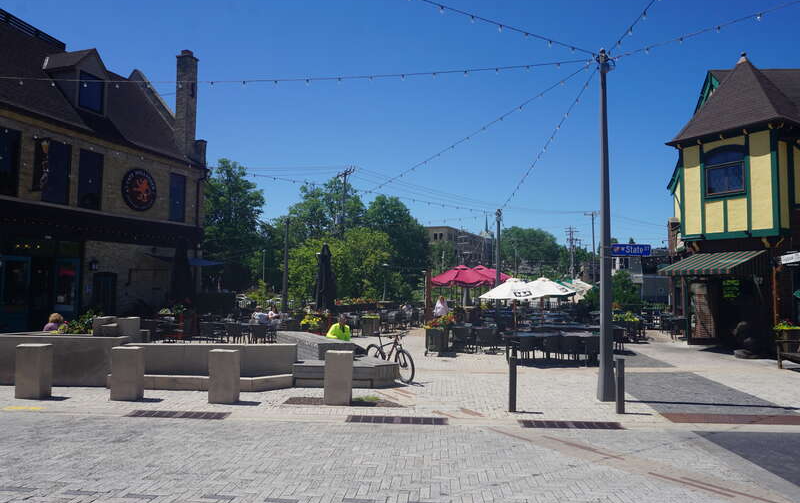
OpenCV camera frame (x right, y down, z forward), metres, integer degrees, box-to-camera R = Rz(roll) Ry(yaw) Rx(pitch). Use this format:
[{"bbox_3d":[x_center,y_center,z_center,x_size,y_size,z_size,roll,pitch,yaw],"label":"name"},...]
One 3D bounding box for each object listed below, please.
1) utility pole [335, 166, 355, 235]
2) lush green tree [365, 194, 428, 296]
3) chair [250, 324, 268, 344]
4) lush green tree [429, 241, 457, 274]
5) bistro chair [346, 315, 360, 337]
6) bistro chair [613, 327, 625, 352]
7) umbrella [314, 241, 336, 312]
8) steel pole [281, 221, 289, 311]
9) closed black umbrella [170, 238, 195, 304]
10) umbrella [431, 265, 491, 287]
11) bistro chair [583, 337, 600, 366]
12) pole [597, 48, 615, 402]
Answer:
[{"bbox_3d":[-4.089,-0.879,40.000,0.450,11.000,2.400,2,-4,-26],"label":"utility pole"},{"bbox_3d":[-0.316,-0.120,48.087,6.200,10.000,6.000,1,-3,0],"label":"lush green tree"},{"bbox_3d":[-4.822,2.854,18.300,0.550,0.810,0.570,1,-4,0],"label":"chair"},{"bbox_3d":[4.670,2.317,60.000,3.600,7.300,3.600,1,-4,0],"label":"lush green tree"},{"bbox_3d":[-1.901,3.066,21.800,0.540,0.840,0.570,2,-3,-17],"label":"bistro chair"},{"bbox_3d":[7.366,2.958,18.100,0.540,0.810,0.560,1,-4,0],"label":"bistro chair"},{"bbox_3d":[-2.655,1.461,19.000,0.740,3.420,0.740,1,-4,0],"label":"umbrella"},{"bbox_3d":[-7.224,0.959,33.495,0.330,5.970,0.330,1,-3,0],"label":"steel pole"},{"bbox_3d":[-7.832,1.398,19.200,0.780,3.470,0.780,1,-4,0],"label":"closed black umbrella"},{"bbox_3d":[2.558,1.919,22.000,2.650,2.700,2.650,1,-3,0],"label":"umbrella"},{"bbox_3d":[5.509,2.769,15.300,0.540,0.800,0.560,1,-4,0],"label":"bistro chair"},{"bbox_3d":[3.776,-0.493,9.798,0.300,6.420,0.300,1,-3,0],"label":"pole"}]

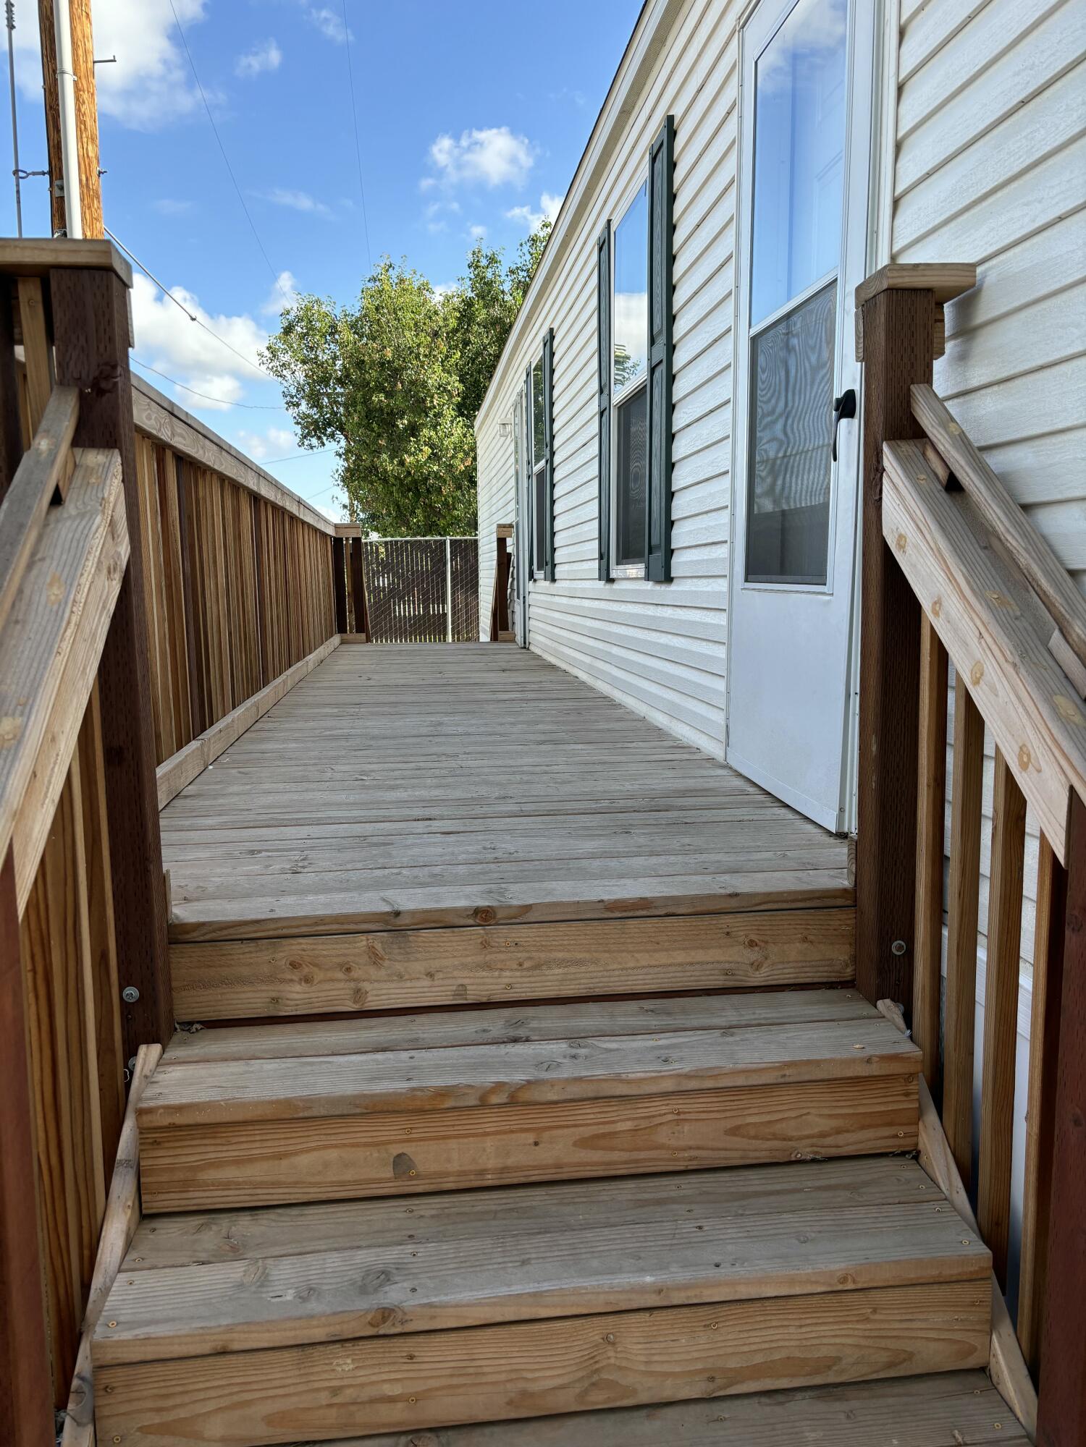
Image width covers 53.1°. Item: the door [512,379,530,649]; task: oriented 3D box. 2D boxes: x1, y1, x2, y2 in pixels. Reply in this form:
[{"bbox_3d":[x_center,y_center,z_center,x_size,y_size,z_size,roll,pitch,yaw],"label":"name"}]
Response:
[{"bbox_3d":[-0.182,-1.669,9.057,0.070,2.050,0.960,-2,8,-7],"label":"door"}]

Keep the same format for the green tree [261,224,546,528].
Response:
[{"bbox_3d":[-2.278,-5.095,19.375,5.262,7.700,5.200,-2,8,-7],"label":"green tree"}]

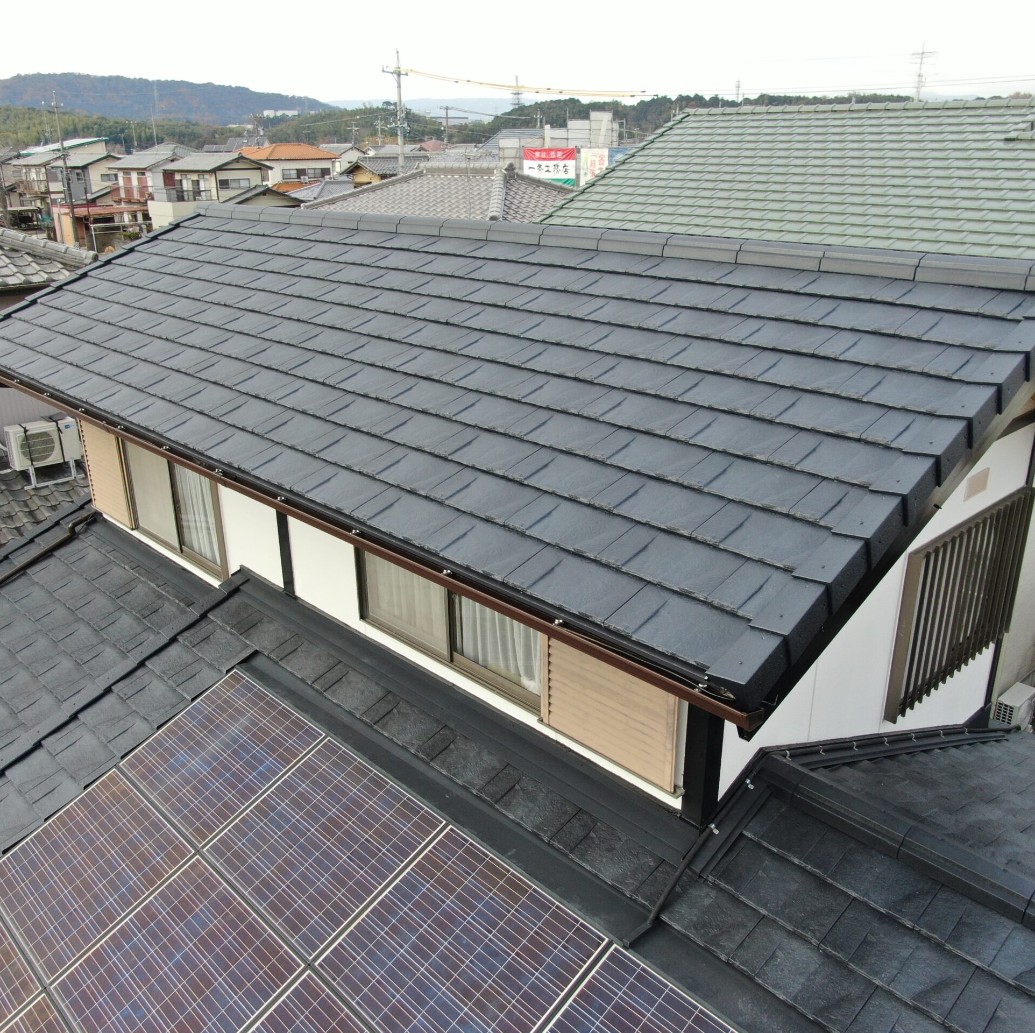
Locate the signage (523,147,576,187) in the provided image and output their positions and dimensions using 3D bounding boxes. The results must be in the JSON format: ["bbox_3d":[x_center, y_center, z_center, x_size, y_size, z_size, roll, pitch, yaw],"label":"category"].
[{"bbox_3d":[2.042,-22.280,61.029,3.300,2.400,0.060,0,20,2],"label":"signage"}]

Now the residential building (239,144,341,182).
[{"bbox_3d":[-24.306,-35.727,102.555,9.000,7.979,6.800,-20,28,-41],"label":"residential building"}]

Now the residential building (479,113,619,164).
[{"bbox_3d":[2.253,-23.389,68.079,10.000,9.800,9.000,0,20,2],"label":"residential building"}]

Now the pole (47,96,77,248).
[{"bbox_3d":[-30.436,-22.488,64.787,1.100,11.423,0.500,0,21,0],"label":"pole"}]

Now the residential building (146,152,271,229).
[{"bbox_3d":[-25.392,-26.302,79.634,7.700,7.438,8.100,-20,28,-41],"label":"residential building"}]

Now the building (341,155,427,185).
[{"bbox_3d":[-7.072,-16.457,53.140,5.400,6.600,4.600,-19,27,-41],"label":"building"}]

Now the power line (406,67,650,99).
[{"bbox_3d":[-0.090,-19.199,42.173,13.700,1.870,0.900,15,25,35],"label":"power line"}]

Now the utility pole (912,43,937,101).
[{"bbox_3d":[23.628,-21.299,57.837,1.700,13.217,0.600,0,21,0],"label":"utility pole"}]

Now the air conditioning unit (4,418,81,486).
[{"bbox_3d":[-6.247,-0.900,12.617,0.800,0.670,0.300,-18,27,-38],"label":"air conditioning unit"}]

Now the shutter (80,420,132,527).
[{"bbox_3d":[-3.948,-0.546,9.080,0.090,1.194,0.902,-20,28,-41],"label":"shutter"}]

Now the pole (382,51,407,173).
[{"bbox_3d":[-5.731,-16.456,47.945,0.700,12.480,1.700,16,26,37],"label":"pole"}]

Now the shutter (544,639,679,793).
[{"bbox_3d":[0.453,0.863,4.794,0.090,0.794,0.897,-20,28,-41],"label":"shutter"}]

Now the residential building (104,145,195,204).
[{"bbox_3d":[-32.762,-28.891,86.344,7.000,7.535,8.300,-20,28,-41],"label":"residential building"}]

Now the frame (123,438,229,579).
[{"bbox_3d":[-2.990,-0.217,8.219,0.120,1.150,1.770,-19,27,-41],"label":"frame"}]

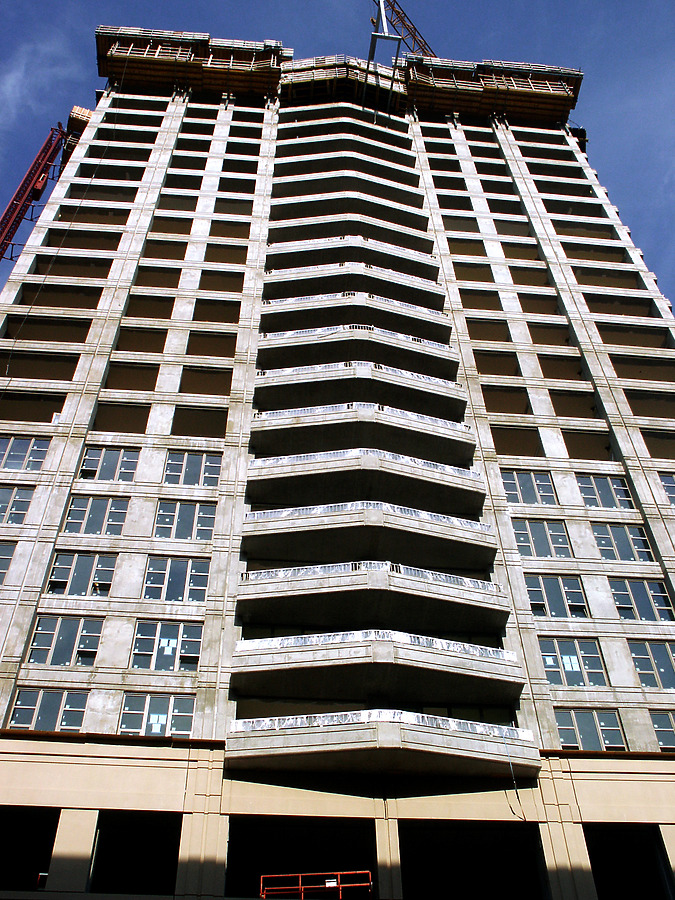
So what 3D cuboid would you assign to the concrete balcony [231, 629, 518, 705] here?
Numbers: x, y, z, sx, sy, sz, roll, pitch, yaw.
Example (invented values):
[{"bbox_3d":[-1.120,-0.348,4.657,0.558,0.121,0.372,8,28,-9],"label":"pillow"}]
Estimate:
[{"bbox_3d":[1.356,7.023,29.823,9.551,1.278,1.910,3,-49,-4],"label":"concrete balcony"}]

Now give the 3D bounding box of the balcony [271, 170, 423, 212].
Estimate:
[{"bbox_3d":[0.687,-15.962,55.696,9.381,0.634,2.213,3,-49,-4],"label":"balcony"}]

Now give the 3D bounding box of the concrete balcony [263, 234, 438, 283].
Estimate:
[{"bbox_3d":[0.854,-10.527,50.269,9.496,1.285,2.184,3,-49,-4],"label":"concrete balcony"}]

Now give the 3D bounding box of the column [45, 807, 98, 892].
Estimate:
[{"bbox_3d":[-7.272,11.211,25.129,1.092,2.449,0.738,3,-49,-4],"label":"column"}]

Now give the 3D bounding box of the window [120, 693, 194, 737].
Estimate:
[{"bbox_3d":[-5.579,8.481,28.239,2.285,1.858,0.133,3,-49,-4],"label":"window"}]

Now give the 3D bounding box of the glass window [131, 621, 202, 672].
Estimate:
[{"bbox_3d":[-5.815,6.680,31.037,2.300,2.043,0.150,3,-49,-4],"label":"glass window"}]

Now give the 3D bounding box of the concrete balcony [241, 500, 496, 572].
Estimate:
[{"bbox_3d":[1.224,3.096,33.695,9.381,1.283,2.213,3,-49,-4],"label":"concrete balcony"}]

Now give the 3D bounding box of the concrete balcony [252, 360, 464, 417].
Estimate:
[{"bbox_3d":[1.081,-2.753,40.969,9.512,1.314,2.224,3,-49,-4],"label":"concrete balcony"}]

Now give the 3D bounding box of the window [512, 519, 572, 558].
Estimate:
[{"bbox_3d":[8.261,3.549,36.552,2.197,2.043,0.150,3,-49,-4],"label":"window"}]

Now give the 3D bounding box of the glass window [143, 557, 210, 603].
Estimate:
[{"bbox_3d":[-5.727,4.721,32.598,2.285,1.971,0.133,3,-49,-4],"label":"glass window"}]

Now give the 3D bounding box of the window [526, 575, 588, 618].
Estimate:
[{"bbox_3d":[8.302,5.515,34.269,2.210,2.030,0.150,3,-49,-4],"label":"window"}]

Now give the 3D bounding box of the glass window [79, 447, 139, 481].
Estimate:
[{"bbox_3d":[-9.172,0.666,36.794,2.274,1.971,0.133,3,-49,-4],"label":"glass window"}]

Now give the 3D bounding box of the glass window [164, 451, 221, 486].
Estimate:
[{"bbox_3d":[-5.940,0.786,37.595,2.313,1.981,0.150,3,-49,-4],"label":"glass window"}]

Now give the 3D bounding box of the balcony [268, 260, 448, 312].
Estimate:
[{"bbox_3d":[0.918,-8.631,47.767,9.512,1.314,2.224,3,-49,-4],"label":"balcony"}]

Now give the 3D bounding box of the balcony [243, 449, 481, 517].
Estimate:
[{"bbox_3d":[1.188,1.179,36.440,9.512,1.314,2.224,3,-49,-4],"label":"balcony"}]

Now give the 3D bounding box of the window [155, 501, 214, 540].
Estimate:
[{"bbox_3d":[-5.882,2.747,35.332,2.313,1.981,0.150,3,-49,-4],"label":"window"}]

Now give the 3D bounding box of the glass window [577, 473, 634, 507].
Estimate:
[{"bbox_3d":[11.251,1.843,38.348,2.243,1.971,0.133,3,-49,-4],"label":"glass window"}]

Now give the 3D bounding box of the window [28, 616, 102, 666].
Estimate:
[{"bbox_3d":[-9.162,6.490,30.813,2.287,2.030,0.150,3,-49,-4],"label":"window"}]

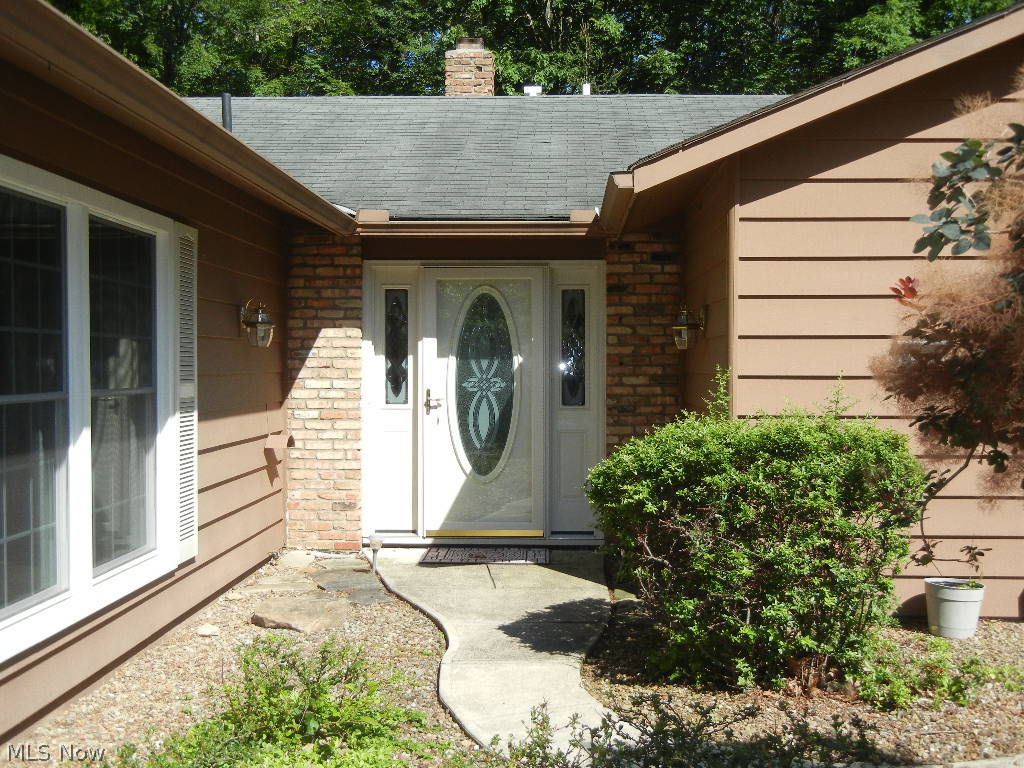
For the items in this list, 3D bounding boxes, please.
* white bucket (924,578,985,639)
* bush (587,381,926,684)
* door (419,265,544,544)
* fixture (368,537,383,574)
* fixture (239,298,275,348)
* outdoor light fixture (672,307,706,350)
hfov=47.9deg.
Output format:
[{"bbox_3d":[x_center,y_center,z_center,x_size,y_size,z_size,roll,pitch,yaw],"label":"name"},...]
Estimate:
[{"bbox_3d":[2.268,1.157,5.920,0.305,0.270,0.305,3,1,2],"label":"white bucket"},{"bbox_3d":[1.091,0.654,5.150,1.480,1.340,1.250,0,1,2],"label":"bush"},{"bbox_3d":[-0.209,0.129,8.480,0.925,1.985,0.080,0,1,2],"label":"door"},{"bbox_3d":[-0.893,1.119,7.550,0.090,0.250,0.090,0,1,2],"label":"fixture"},{"bbox_3d":[-1.592,-0.377,7.248,0.200,0.315,0.175,0,1,2],"label":"fixture"},{"bbox_3d":[1.123,-0.366,7.313,0.205,0.305,0.175,0,1,2],"label":"outdoor light fixture"}]

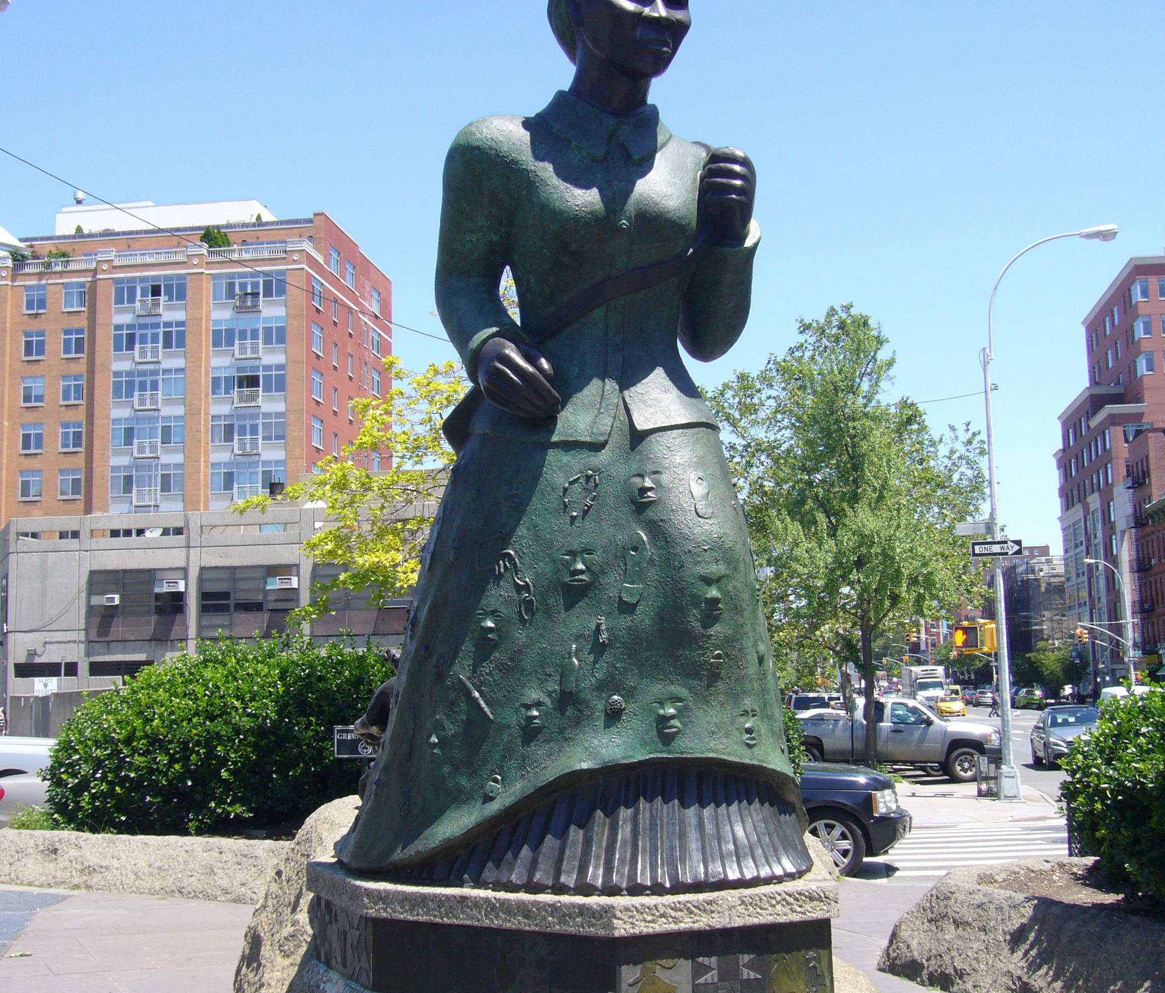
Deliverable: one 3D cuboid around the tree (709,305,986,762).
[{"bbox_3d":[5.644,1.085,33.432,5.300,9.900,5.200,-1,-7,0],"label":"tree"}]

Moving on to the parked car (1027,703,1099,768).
[{"bbox_3d":[13.132,6.419,42.038,1.850,1.540,4.750,-2,-7,9],"label":"parked car"}]

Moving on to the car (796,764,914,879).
[{"bbox_3d":[1.317,3.488,18.698,4.950,1.860,1.970,-3,-7,12],"label":"car"}]

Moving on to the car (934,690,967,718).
[{"bbox_3d":[27.392,15.649,117.000,1.850,1.500,4.800,-2,-7,8],"label":"car"}]

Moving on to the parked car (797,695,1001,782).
[{"bbox_3d":[6.909,5.755,37.143,5.850,1.930,2.030,-2,-7,7],"label":"parked car"}]

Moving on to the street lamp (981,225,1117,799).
[{"bbox_3d":[8.447,0.192,27.891,2.720,10.150,0.450,-2,-7,8],"label":"street lamp"}]

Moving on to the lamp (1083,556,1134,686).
[{"bbox_3d":[30.887,8.254,92.161,2.700,9.800,0.500,-2,-7,8],"label":"lamp"}]

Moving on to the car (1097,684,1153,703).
[{"bbox_3d":[29.123,11.222,84.000,2.000,1.980,5.200,-2,-7,8],"label":"car"}]

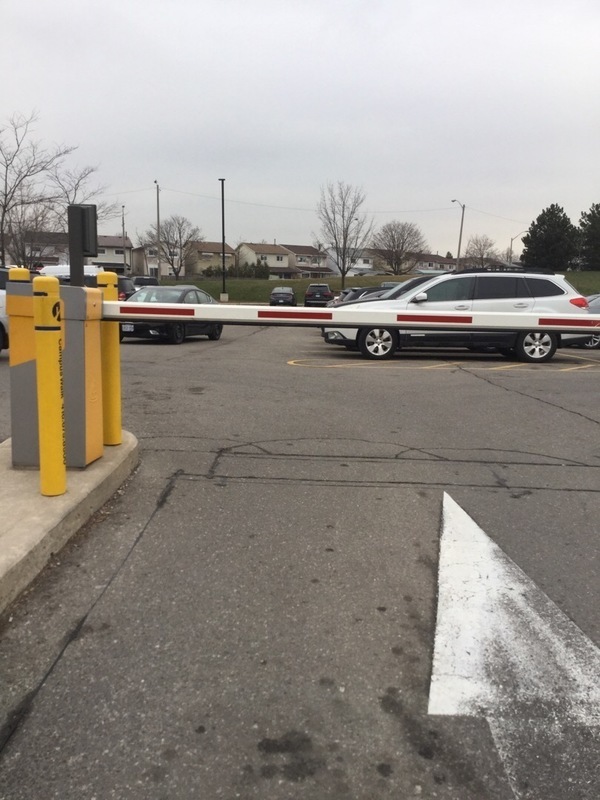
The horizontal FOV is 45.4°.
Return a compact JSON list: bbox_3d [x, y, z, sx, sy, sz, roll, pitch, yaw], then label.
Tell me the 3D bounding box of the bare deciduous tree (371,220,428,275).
[{"bbox_3d":[13.469,-20.765,97.967,8.096,7.371,7.956,1,9,0],"label":"bare deciduous tree"}]

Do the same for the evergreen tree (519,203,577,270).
[{"bbox_3d":[29.211,-18.978,84.045,6.963,7.682,6.723,1,9,0],"label":"evergreen tree"}]

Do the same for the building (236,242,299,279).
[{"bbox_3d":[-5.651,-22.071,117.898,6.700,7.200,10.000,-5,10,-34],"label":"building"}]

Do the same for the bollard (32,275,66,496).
[{"bbox_3d":[-1.222,-0.061,3.512,0.130,1.070,0.130,0,7,0],"label":"bollard"}]

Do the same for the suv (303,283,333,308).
[{"bbox_3d":[1.376,-7.364,51.121,1.910,1.700,4.700,1,9,2],"label":"suv"}]

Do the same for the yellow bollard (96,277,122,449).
[{"bbox_3d":[-1.208,-0.258,4.551,0.130,1.080,0.130,0,7,0],"label":"yellow bollard"}]

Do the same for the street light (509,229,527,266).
[{"bbox_3d":[33.894,-21.416,110.159,2.800,9.000,0.350,0,7,0],"label":"street light"}]

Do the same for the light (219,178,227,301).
[{"bbox_3d":[-5.777,-12.043,54.320,0.650,9.110,0.750,5,9,24],"label":"light"}]

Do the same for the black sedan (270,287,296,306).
[{"bbox_3d":[-1.226,-7.599,53.971,1.830,1.450,4.750,0,7,3],"label":"black sedan"}]

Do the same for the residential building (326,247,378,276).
[{"bbox_3d":[7.200,-22.525,124.133,6.500,6.900,9.000,-6,9,-37],"label":"residential building"}]

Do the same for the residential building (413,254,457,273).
[{"bbox_3d":[24.700,-24.923,142.981,10.500,6.900,9.000,-6,9,-37],"label":"residential building"}]

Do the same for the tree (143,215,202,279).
[{"bbox_3d":[-14.764,-17.976,84.288,7.083,7.488,6.843,1,9,0],"label":"tree"}]

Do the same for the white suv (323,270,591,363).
[{"bbox_3d":[2.880,-1.612,13.482,4.780,1.650,1.820,1,7,9],"label":"white suv"}]

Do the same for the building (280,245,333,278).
[{"bbox_3d":[0.000,-21.495,116.199,6.800,6.900,9.000,-6,9,-37],"label":"building"}]

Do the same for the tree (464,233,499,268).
[{"bbox_3d":[32.794,-26.366,129.443,6.265,6.909,6.265,1,9,0],"label":"tree"}]

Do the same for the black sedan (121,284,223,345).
[{"bbox_3d":[-3.476,-2.298,19.101,1.850,1.470,4.840,3,9,13],"label":"black sedan"}]

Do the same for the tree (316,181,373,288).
[{"bbox_3d":[3.709,-13.995,61.085,4.798,9.123,4.711,1,9,0],"label":"tree"}]

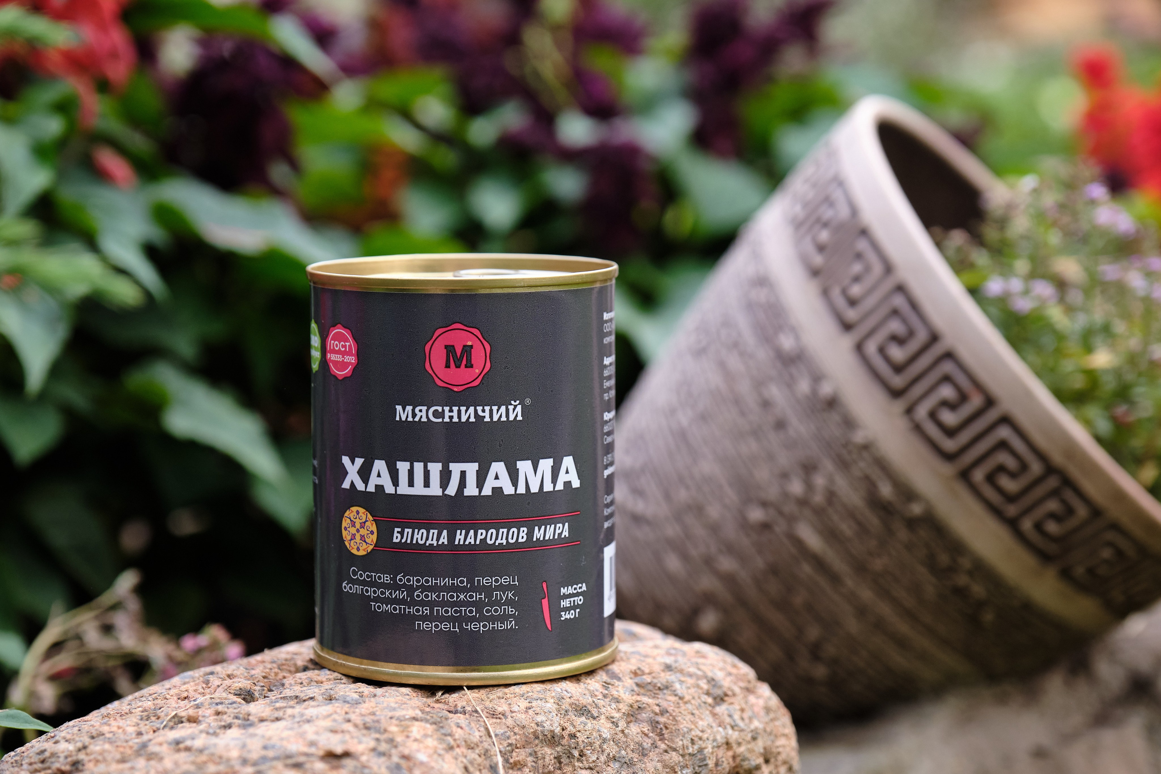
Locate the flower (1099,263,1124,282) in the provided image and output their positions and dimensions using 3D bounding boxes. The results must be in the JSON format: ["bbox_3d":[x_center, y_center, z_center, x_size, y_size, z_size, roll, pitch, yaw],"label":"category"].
[{"bbox_3d":[0.193,-0.042,0.970,0.008,0.007,0.007,1,7,11],"label":"flower"}]

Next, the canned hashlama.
[{"bbox_3d":[-0.029,0.018,0.664,0.076,0.097,0.076,0,7,0],"label":"canned hashlama"}]

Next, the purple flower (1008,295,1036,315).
[{"bbox_3d":[0.157,-0.029,0.950,0.009,0.007,0.008,1,7,9],"label":"purple flower"}]

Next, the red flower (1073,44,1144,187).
[{"bbox_3d":[0.493,-0.253,2.500,0.063,0.126,0.063,0,7,0],"label":"red flower"}]

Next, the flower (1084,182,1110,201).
[{"bbox_3d":[0.189,-0.071,0.980,0.009,0.007,0.008,1,7,11],"label":"flower"}]

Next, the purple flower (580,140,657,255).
[{"bbox_3d":[0.024,-0.117,1.650,0.045,0.067,0.045,0,7,0],"label":"purple flower"}]

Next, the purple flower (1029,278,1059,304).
[{"bbox_3d":[0.164,-0.034,0.950,0.010,0.009,0.009,1,7,10],"label":"purple flower"}]

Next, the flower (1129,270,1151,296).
[{"bbox_3d":[0.203,-0.038,0.970,0.007,0.009,0.008,1,7,12],"label":"flower"}]

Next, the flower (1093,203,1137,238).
[{"bbox_3d":[0.196,-0.061,0.980,0.015,0.012,0.014,1,7,11],"label":"flower"}]

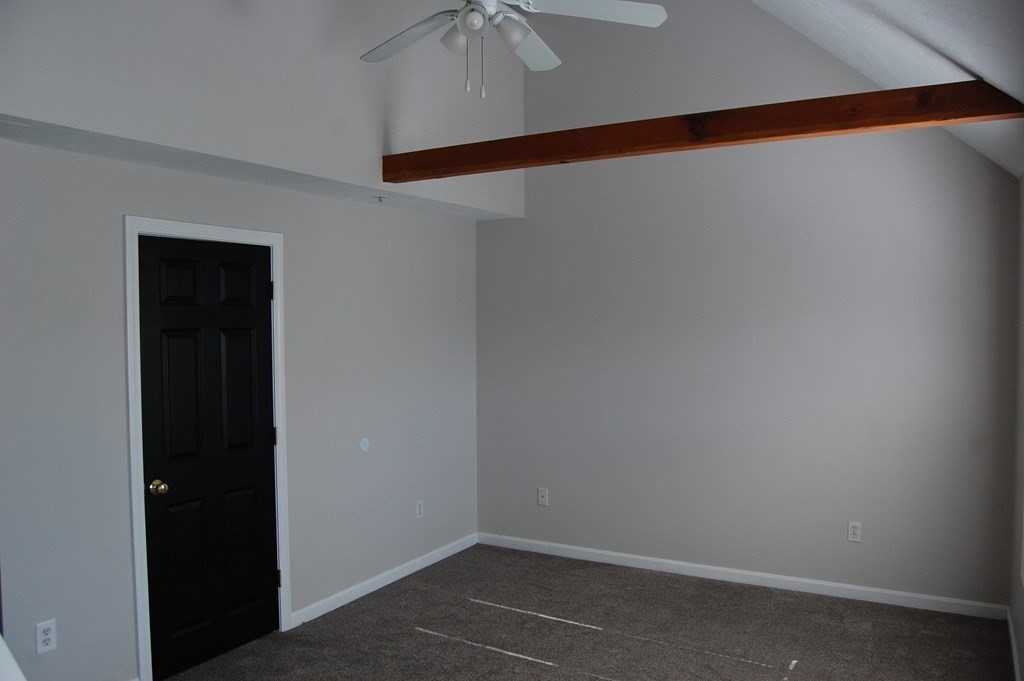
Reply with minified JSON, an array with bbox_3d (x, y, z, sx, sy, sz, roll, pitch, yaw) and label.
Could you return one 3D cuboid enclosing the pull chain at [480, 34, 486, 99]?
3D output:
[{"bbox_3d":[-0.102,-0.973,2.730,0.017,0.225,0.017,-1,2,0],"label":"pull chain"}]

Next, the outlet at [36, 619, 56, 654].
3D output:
[{"bbox_3d":[-1.758,1.120,2.900,0.008,0.116,0.073,0,2,30],"label":"outlet"}]

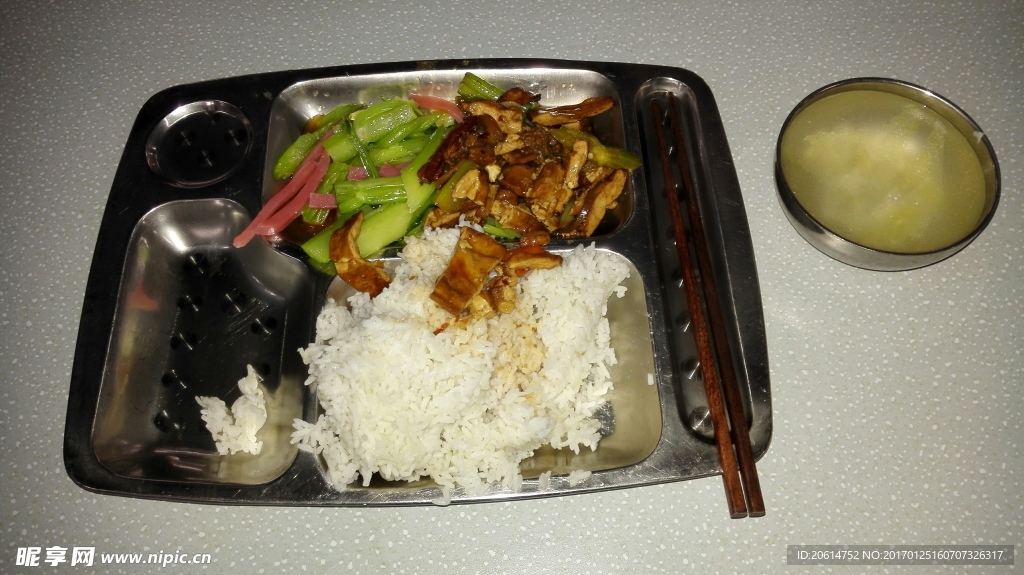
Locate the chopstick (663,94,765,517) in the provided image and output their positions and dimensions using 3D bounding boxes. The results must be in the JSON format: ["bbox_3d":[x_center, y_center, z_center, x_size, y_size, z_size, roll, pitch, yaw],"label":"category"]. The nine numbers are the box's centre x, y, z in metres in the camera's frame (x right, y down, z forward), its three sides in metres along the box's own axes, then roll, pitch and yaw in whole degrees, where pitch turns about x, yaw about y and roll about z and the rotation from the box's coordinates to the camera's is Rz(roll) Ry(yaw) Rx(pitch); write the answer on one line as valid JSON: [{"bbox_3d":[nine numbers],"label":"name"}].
[{"bbox_3d":[0.106,-0.008,0.410,0.008,0.007,0.256,-3,62,0],"label":"chopstick"}]

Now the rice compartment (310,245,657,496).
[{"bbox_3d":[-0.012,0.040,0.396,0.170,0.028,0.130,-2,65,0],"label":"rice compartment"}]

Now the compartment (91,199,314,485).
[{"bbox_3d":[-0.157,0.027,0.408,0.106,0.021,0.162,-2,65,0],"label":"compartment"}]

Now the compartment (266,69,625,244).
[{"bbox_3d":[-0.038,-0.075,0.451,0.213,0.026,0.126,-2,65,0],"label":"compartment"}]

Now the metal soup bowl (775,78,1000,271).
[{"bbox_3d":[0.199,-0.056,0.425,0.113,0.048,0.113,0,65,1],"label":"metal soup bowl"}]

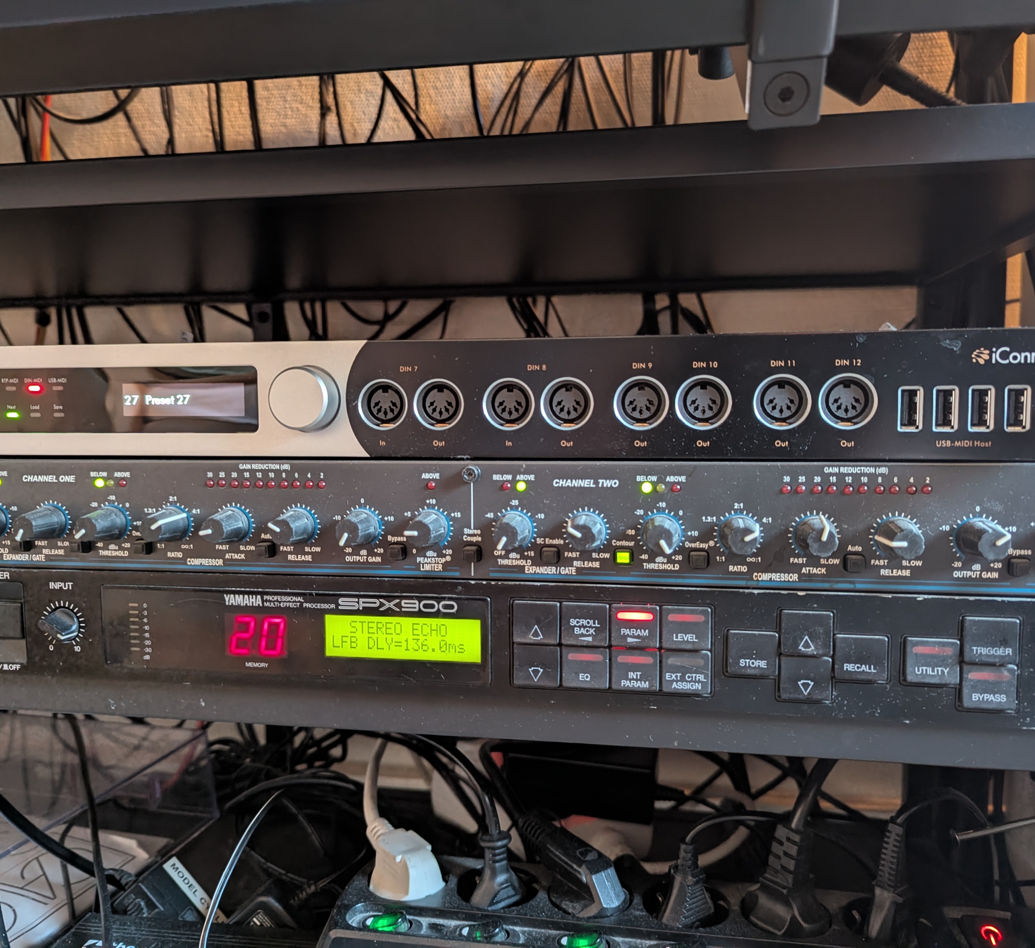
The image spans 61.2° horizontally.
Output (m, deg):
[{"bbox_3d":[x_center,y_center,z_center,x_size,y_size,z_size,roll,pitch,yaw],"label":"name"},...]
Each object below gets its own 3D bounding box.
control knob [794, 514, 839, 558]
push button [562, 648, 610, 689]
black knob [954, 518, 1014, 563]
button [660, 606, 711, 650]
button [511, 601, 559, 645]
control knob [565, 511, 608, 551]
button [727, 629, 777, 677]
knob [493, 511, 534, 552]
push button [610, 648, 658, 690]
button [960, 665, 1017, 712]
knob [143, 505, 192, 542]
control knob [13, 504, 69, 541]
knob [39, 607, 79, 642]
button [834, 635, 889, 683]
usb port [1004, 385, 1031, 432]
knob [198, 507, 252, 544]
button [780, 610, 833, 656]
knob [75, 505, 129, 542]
[{"bbox_3d":[0.102,0.022,0.296,0.014,0.014,0.015,0,5,10],"label":"control knob"},{"bbox_3d":[0.025,0.071,0.321,0.017,0.015,0.005,0,5,10],"label":"push button"},{"bbox_3d":[0.153,0.022,0.285,0.013,0.013,0.016,0,5,10],"label":"black knob"},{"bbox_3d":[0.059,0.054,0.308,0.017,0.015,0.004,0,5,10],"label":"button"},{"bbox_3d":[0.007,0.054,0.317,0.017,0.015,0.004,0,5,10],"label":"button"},{"bbox_3d":[0.024,0.021,0.308,0.013,0.013,0.016,0,5,10],"label":"control knob"},{"bbox_3d":[0.083,0.063,0.311,0.017,0.016,0.005,0,5,10],"label":"button"},{"bbox_3d":[-0.002,0.021,0.308,0.013,0.013,0.016,0,5,10],"label":"knob"},{"bbox_3d":[0.043,0.071,0.318,0.017,0.015,0.005,0,5,10],"label":"push button"},{"bbox_3d":[0.160,0.072,0.298,0.017,0.015,0.005,0,5,10],"label":"button"},{"bbox_3d":[-0.136,0.020,0.335,0.014,0.014,0.015,0,5,10],"label":"knob"},{"bbox_3d":[-0.190,0.020,0.345,0.014,0.014,0.015,0,5,10],"label":"control knob"},{"bbox_3d":[-0.186,0.062,0.351,0.015,0.015,0.009,0,5,10],"label":"knob"},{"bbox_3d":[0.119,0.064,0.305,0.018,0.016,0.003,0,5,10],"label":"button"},{"bbox_3d":[0.166,-0.022,0.293,0.008,0.015,0.008,0,5,10],"label":"usb port"},{"bbox_3d":[-0.111,0.021,0.331,0.014,0.014,0.015,0,5,10],"label":"knob"},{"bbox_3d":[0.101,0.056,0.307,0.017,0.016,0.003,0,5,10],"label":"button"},{"bbox_3d":[-0.163,0.021,0.341,0.014,0.014,0.015,0,5,10],"label":"knob"}]

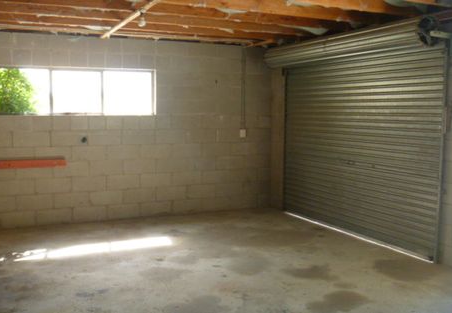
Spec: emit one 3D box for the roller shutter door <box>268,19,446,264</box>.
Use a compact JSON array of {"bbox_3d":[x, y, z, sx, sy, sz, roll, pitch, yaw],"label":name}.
[{"bbox_3d":[1.262,-0.221,5.282,0.370,2.290,2.570,-3,7,-28],"label":"roller shutter door"}]

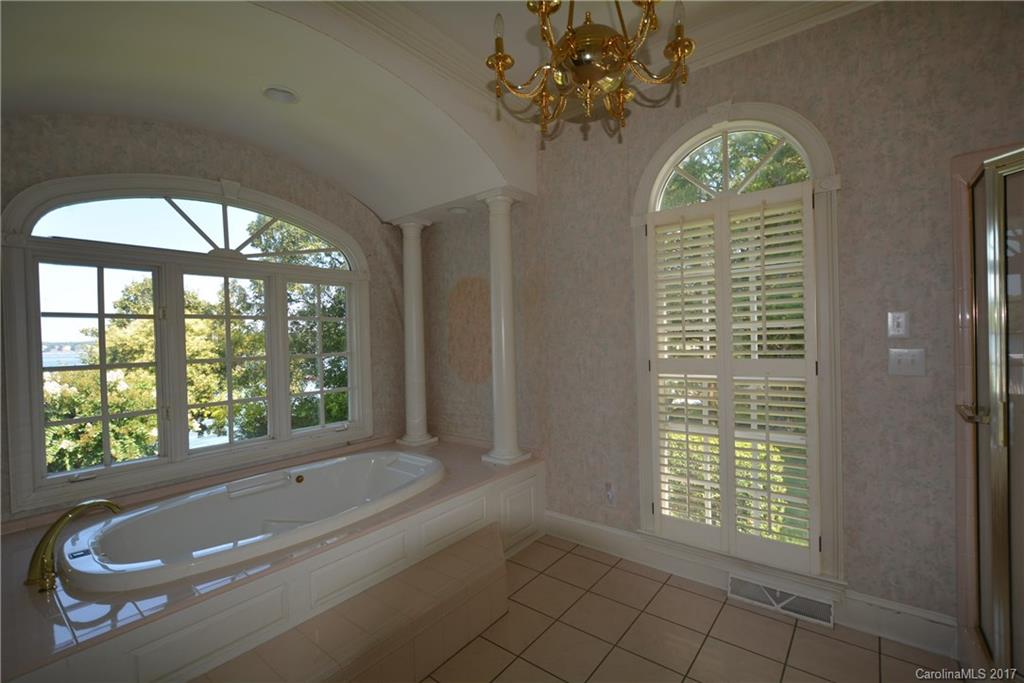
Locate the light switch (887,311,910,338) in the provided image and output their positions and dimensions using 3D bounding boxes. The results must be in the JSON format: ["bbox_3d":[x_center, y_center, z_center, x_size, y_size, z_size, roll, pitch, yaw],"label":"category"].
[{"bbox_3d":[1.682,-0.071,1.857,0.069,0.114,0.014,-2,0,39],"label":"light switch"}]

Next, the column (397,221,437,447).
[{"bbox_3d":[-0.848,-0.060,3.761,0.277,1.880,0.274,-2,0,0],"label":"column"}]

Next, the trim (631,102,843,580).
[{"bbox_3d":[1.133,-0.036,2.286,0.955,2.352,0.089,-2,0,39],"label":"trim"}]

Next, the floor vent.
[{"bbox_3d":[1.329,1.284,2.135,0.441,0.105,0.038,-2,0,39],"label":"floor vent"}]

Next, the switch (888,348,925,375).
[{"bbox_3d":[1.704,0.089,1.843,0.115,0.118,0.014,-2,0,39],"label":"switch"}]

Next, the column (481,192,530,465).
[{"bbox_3d":[-0.058,-0.087,3.125,0.275,1.880,0.267,-2,0,0],"label":"column"}]

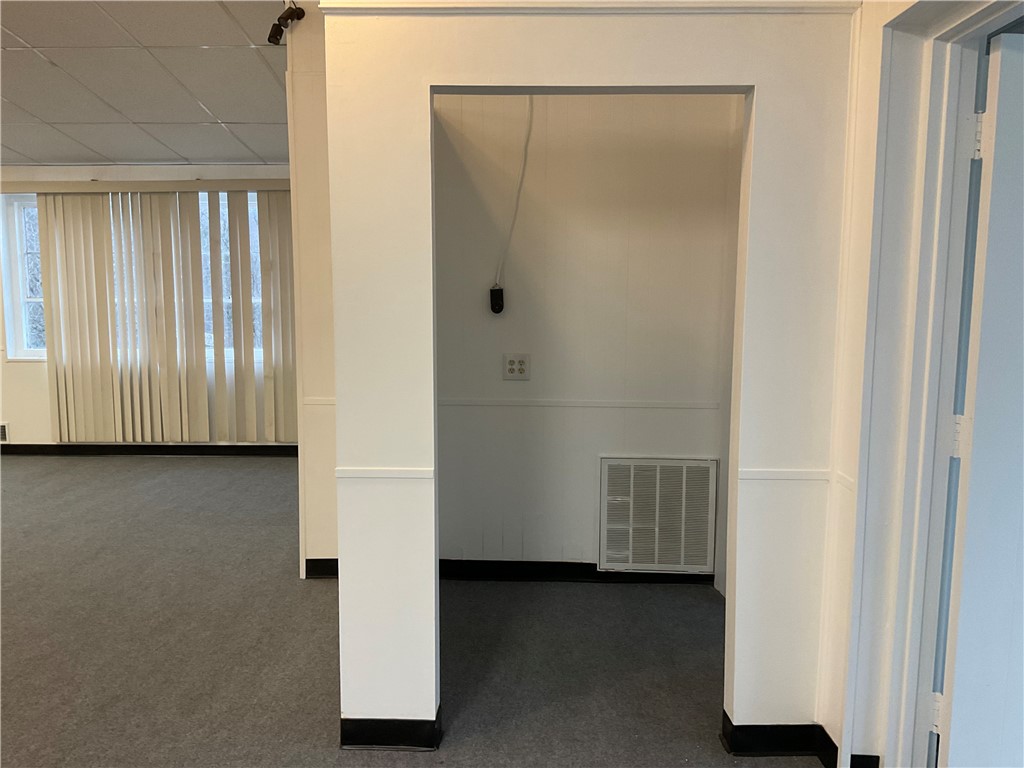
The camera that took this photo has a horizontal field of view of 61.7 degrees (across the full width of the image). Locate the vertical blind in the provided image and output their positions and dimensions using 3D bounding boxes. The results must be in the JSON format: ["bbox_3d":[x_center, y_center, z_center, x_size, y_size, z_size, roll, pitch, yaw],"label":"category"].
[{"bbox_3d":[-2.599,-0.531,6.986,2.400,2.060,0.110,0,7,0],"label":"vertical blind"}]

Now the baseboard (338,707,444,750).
[{"bbox_3d":[-0.385,1.095,2.747,0.310,0.105,0.125,0,7,1],"label":"baseboard"}]

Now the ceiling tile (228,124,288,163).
[{"bbox_3d":[-1.684,-1.813,6.414,0.580,0.030,0.960,0,-2,1],"label":"ceiling tile"}]

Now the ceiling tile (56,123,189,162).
[{"bbox_3d":[-2.904,-1.807,6.436,0.580,0.030,0.960,0,-2,1],"label":"ceiling tile"}]

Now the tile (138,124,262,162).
[{"bbox_3d":[-2.294,-1.810,6.425,0.580,0.030,0.960,0,-2,1],"label":"tile"}]

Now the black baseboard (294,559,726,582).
[{"bbox_3d":[-0.018,0.924,4.210,2.010,0.100,0.020,0,7,2],"label":"black baseboard"}]

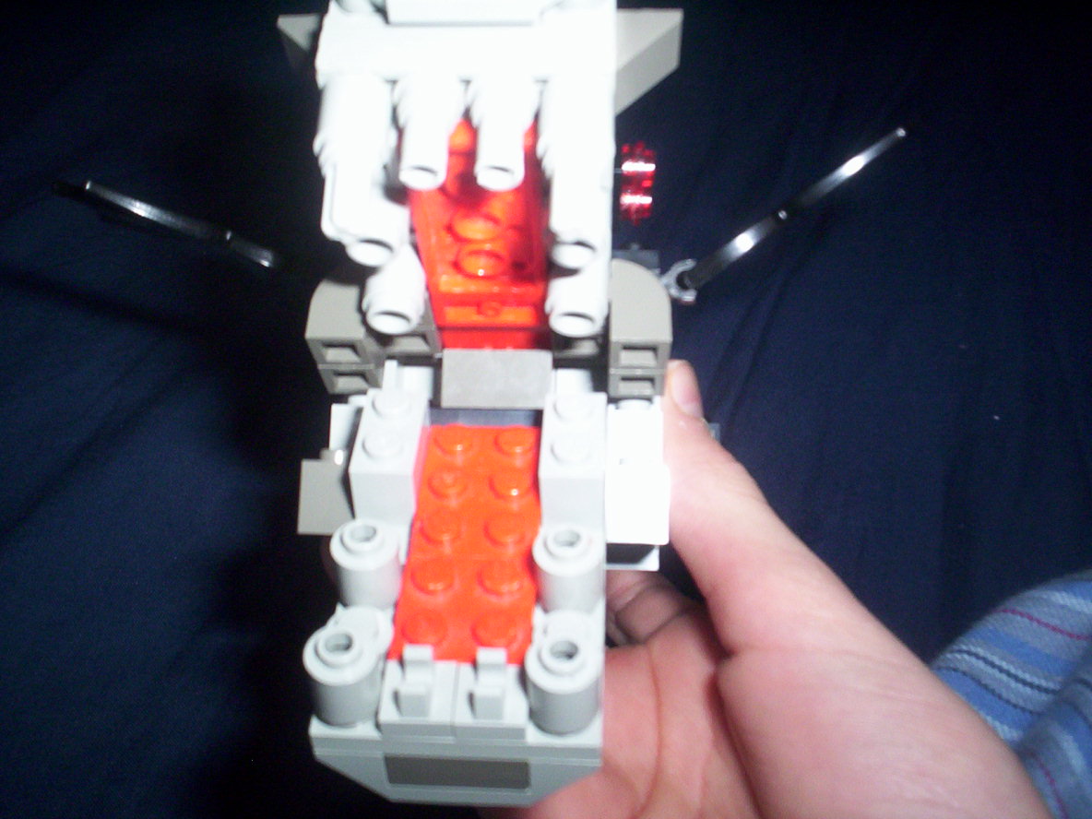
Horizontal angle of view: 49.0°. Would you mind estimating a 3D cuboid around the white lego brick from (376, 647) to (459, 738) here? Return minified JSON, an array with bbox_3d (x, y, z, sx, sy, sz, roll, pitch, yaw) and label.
[{"bbox_3d":[-0.014,0.031,0.132,0.008,0.007,0.008,1,41,2],"label":"white lego brick"}]

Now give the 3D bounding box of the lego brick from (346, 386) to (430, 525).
[{"bbox_3d":[-0.020,0.006,0.158,0.008,0.011,0.016,1,41,2],"label":"lego brick"}]

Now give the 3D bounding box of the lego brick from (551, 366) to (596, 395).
[{"bbox_3d":[0.004,-0.003,0.170,0.006,0.007,0.006,1,41,2],"label":"lego brick"}]

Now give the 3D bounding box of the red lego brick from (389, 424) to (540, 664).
[{"bbox_3d":[-0.009,0.016,0.151,0.016,0.005,0.040,1,41,2],"label":"red lego brick"}]

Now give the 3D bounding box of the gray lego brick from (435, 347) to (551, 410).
[{"bbox_3d":[-0.007,-0.004,0.177,0.016,0.008,0.009,2,76,1],"label":"gray lego brick"}]

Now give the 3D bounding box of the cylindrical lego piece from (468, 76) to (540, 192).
[{"bbox_3d":[-0.005,-0.029,0.128,0.008,0.008,0.010,1,65,2],"label":"cylindrical lego piece"}]

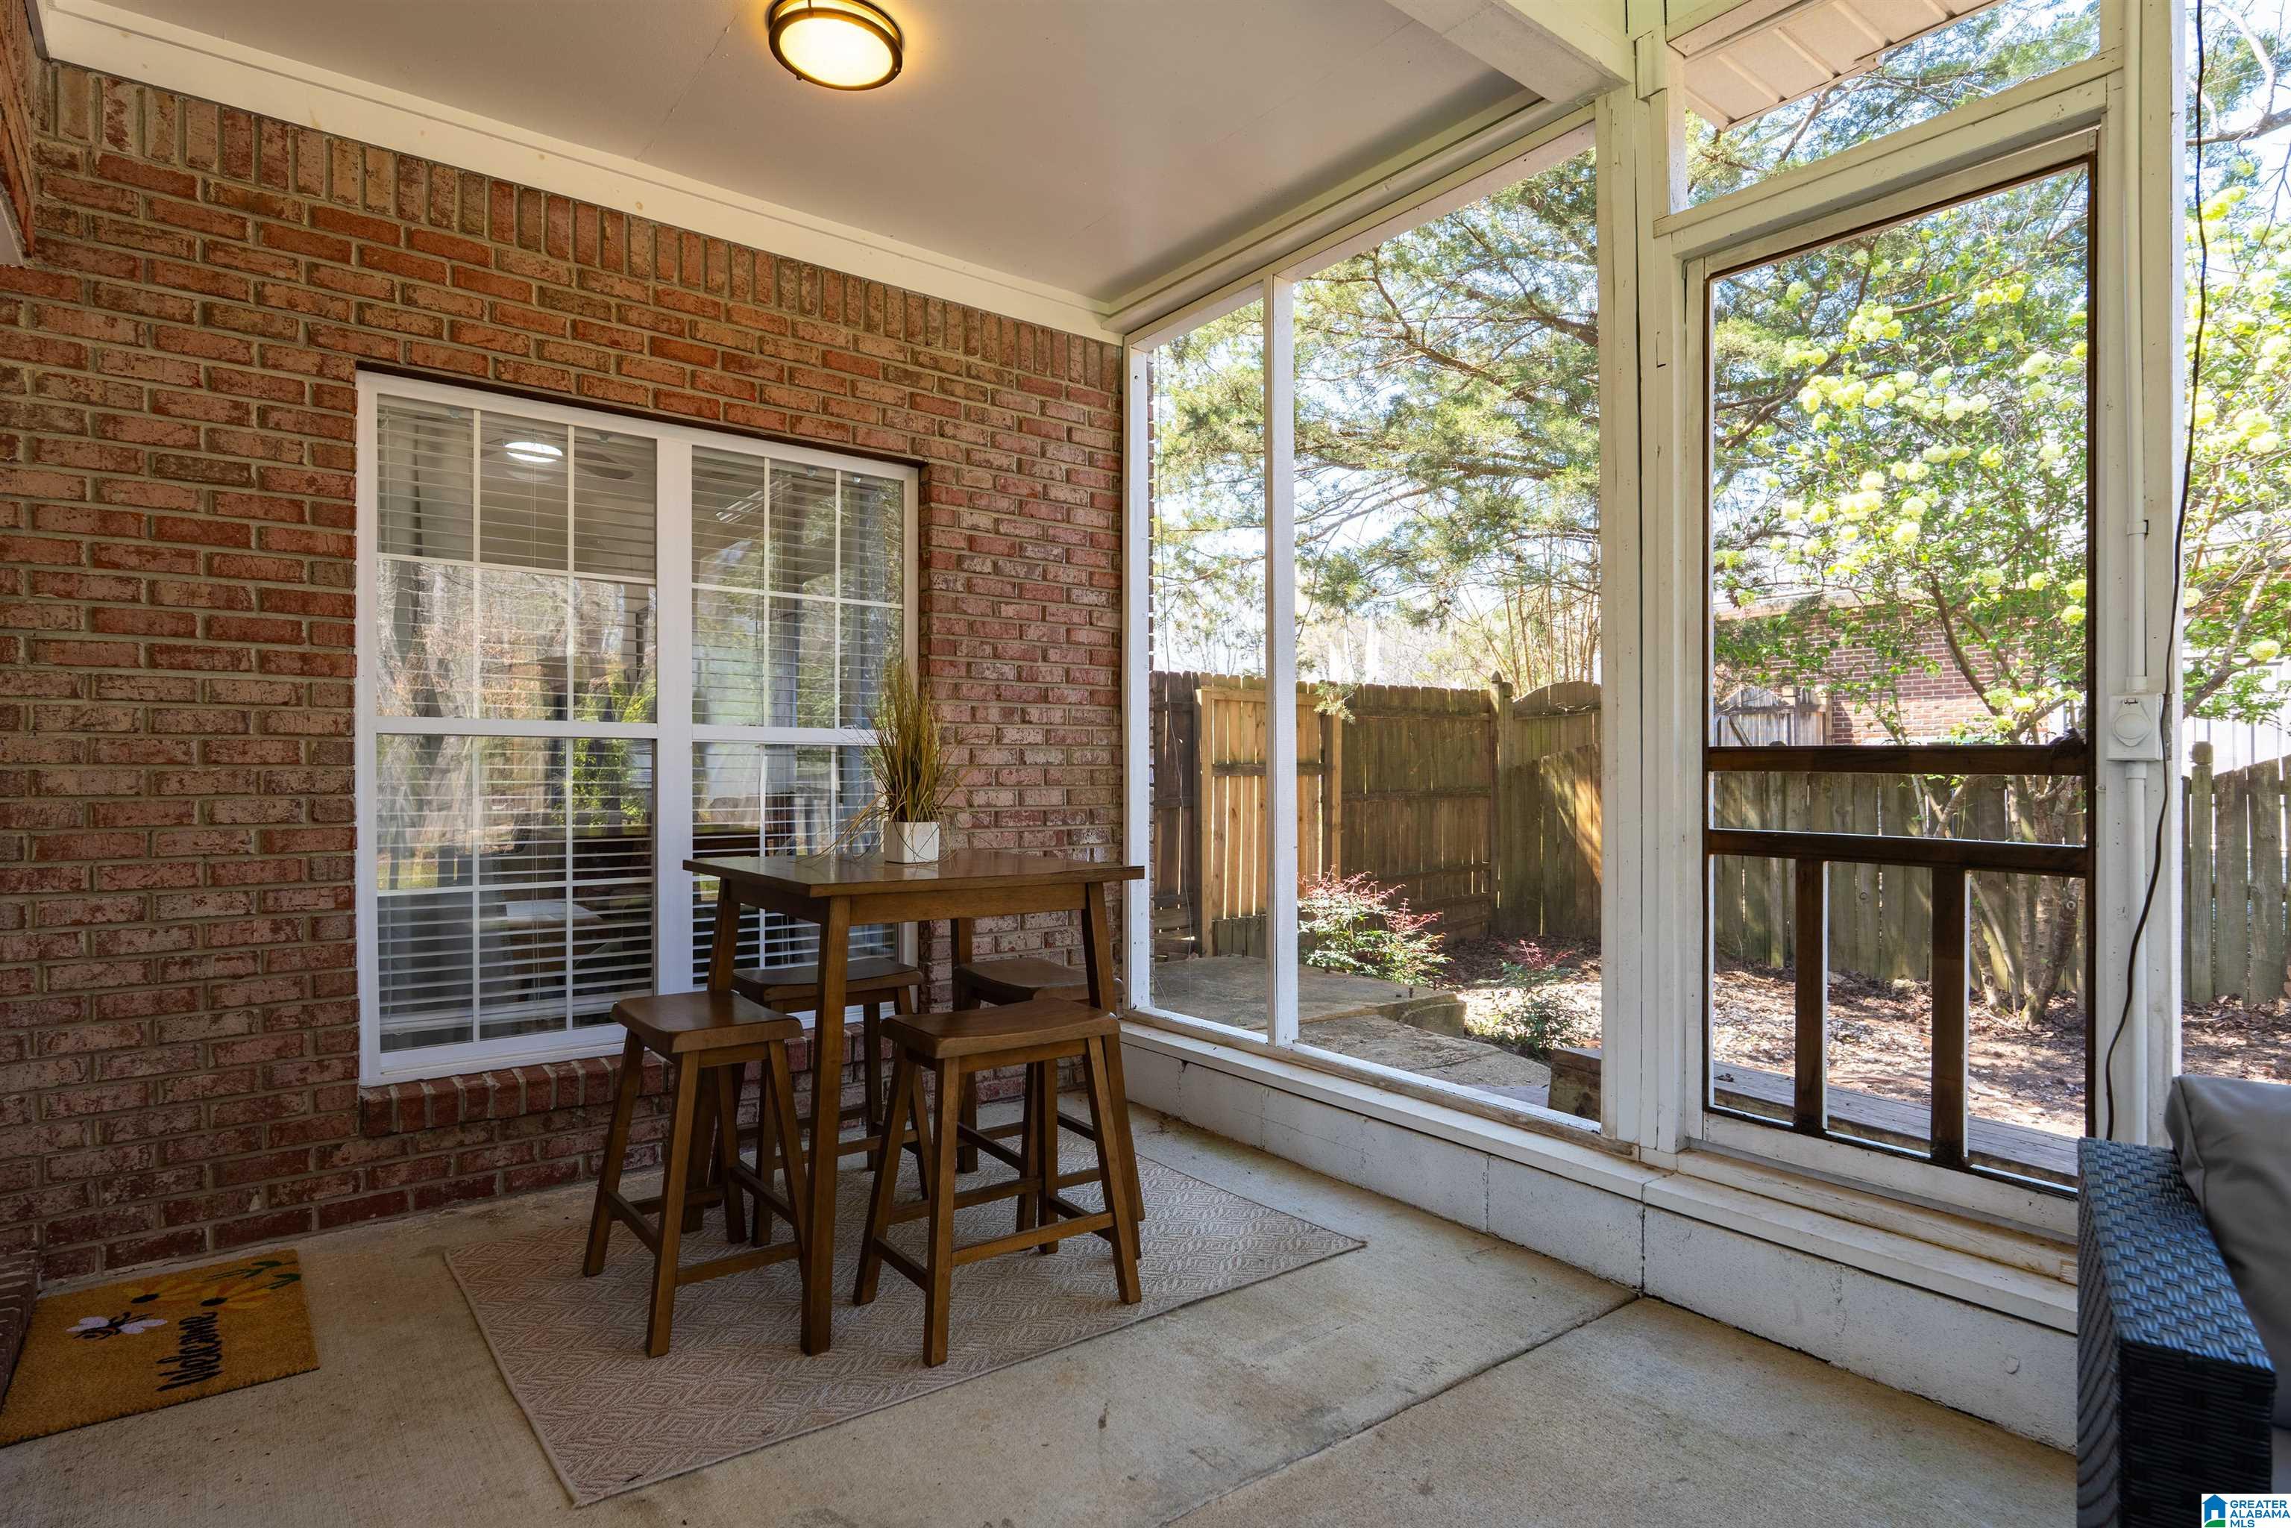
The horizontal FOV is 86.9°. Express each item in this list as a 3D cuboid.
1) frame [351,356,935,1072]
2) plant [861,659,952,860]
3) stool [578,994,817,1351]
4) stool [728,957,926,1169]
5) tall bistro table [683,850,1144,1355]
[{"bbox_3d":[-1.389,-0.087,3.567,1.565,1.810,0.090,0,0,-38],"label":"frame"},{"bbox_3d":[-0.594,-0.016,3.030,0.200,0.505,0.200,0,0,-38],"label":"plant"},{"bbox_3d":[-0.973,0.845,2.648,0.355,0.612,0.485,0,0,-37],"label":"stool"},{"bbox_3d":[-0.848,0.843,3.176,0.485,0.612,0.355,0,0,-38],"label":"stool"},{"bbox_3d":[-0.577,0.693,2.903,0.800,0.912,0.800,0,0,-36],"label":"tall bistro table"}]

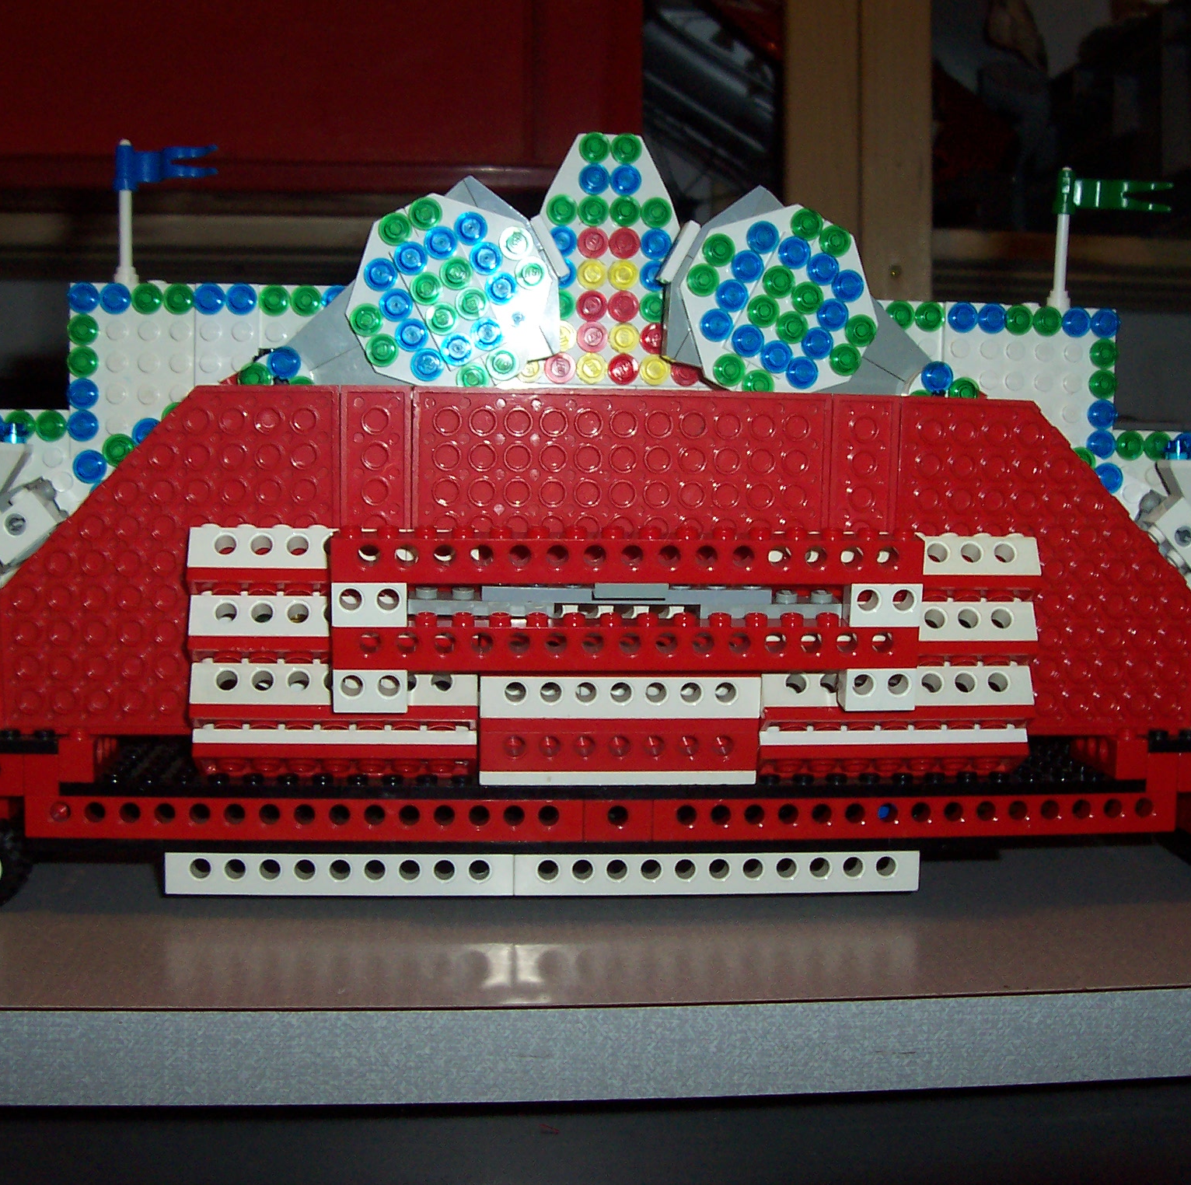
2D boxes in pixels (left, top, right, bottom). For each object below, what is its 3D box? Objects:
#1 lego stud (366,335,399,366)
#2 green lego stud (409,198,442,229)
[{"bbox_3d":[-0.051,-0.057,0.401,0.008,0.008,0.005,1,5,-2],"label":"lego stud"},{"bbox_3d":[-0.040,-0.088,0.394,0.008,0.008,0.005,0,8,-5],"label":"green lego stud"}]

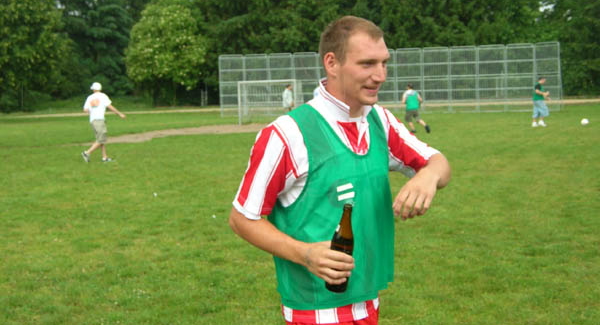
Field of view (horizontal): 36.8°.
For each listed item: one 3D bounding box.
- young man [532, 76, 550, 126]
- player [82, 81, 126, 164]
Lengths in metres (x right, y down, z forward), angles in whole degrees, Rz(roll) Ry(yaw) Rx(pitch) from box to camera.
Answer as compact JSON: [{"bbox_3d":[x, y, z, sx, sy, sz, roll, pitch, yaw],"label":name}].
[{"bbox_3d":[8.606,-2.144,32.074,0.550,1.760,0.500,0,5,18],"label":"young man"},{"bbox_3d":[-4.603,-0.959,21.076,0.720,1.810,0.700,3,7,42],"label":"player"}]

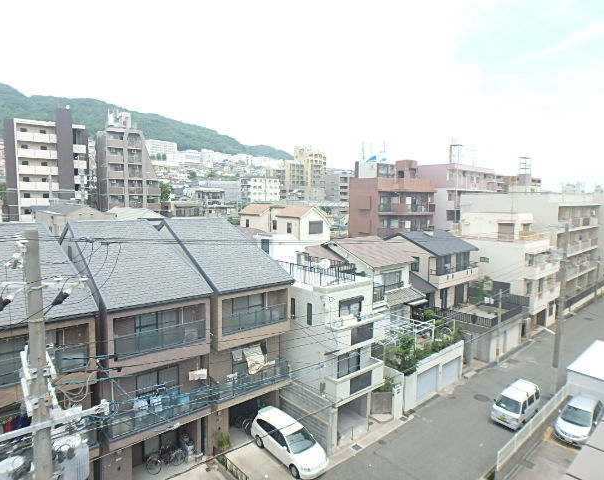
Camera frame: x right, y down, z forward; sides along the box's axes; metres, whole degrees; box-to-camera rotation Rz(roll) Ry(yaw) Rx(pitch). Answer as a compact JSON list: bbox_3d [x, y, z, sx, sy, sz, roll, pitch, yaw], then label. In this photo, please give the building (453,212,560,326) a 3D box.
[{"bbox_3d":[21.518,2.855,40.954,7.230,11.516,8.572,-5,7,-41],"label":"building"}]

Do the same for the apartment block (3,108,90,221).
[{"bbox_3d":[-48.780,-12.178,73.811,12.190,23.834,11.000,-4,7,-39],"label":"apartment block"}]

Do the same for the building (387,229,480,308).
[{"bbox_3d":[12.518,2.827,38.756,7.952,7.126,7.023,-5,7,-41],"label":"building"}]

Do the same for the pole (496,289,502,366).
[{"bbox_3d":[15.126,6.757,29.689,0.227,5.949,0.227,-5,7,-41],"label":"pole"}]

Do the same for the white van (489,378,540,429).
[{"bbox_3d":[12.686,9.772,23.023,3.380,1.880,1.480,-4,8,-40],"label":"white van"}]

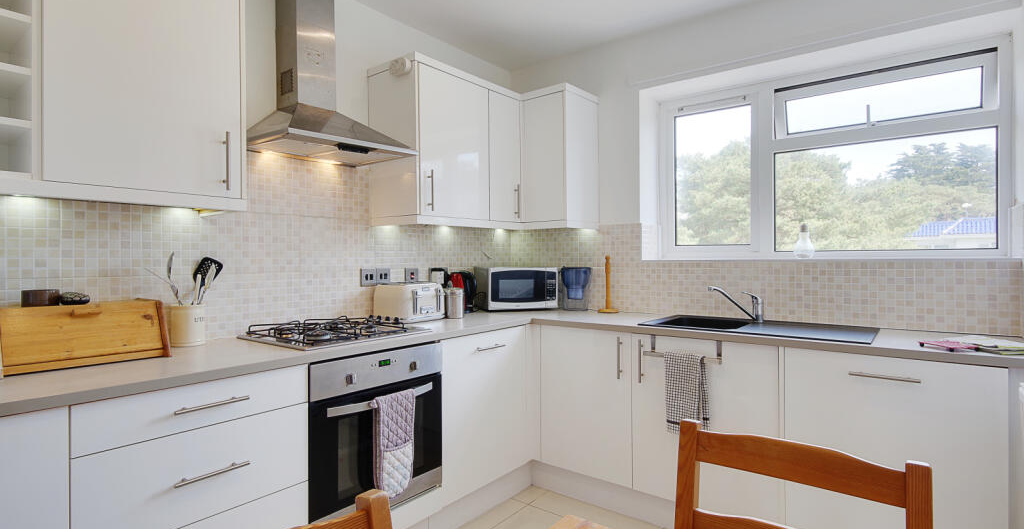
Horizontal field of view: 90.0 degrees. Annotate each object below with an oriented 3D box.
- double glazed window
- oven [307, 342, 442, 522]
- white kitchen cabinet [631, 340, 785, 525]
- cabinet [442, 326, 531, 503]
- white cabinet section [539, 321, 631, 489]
[{"bbox_3d":[1.530,-0.503,2.673,1.540,0.950,0.075,0,0,38],"label":"double glazed window"},{"bbox_3d":[-0.683,0.623,2.071,0.575,0.599,0.595,0,0,38],"label":"oven"},{"bbox_3d":[0.955,0.656,2.349,0.599,0.717,0.580,0,0,38],"label":"white kitchen cabinet"},{"bbox_3d":[-0.328,0.656,2.556,0.580,0.717,0.598,0,0,38],"label":"cabinet"},{"bbox_3d":[0.521,0.662,2.704,0.500,0.705,0.570,0,1,38],"label":"white cabinet section"}]

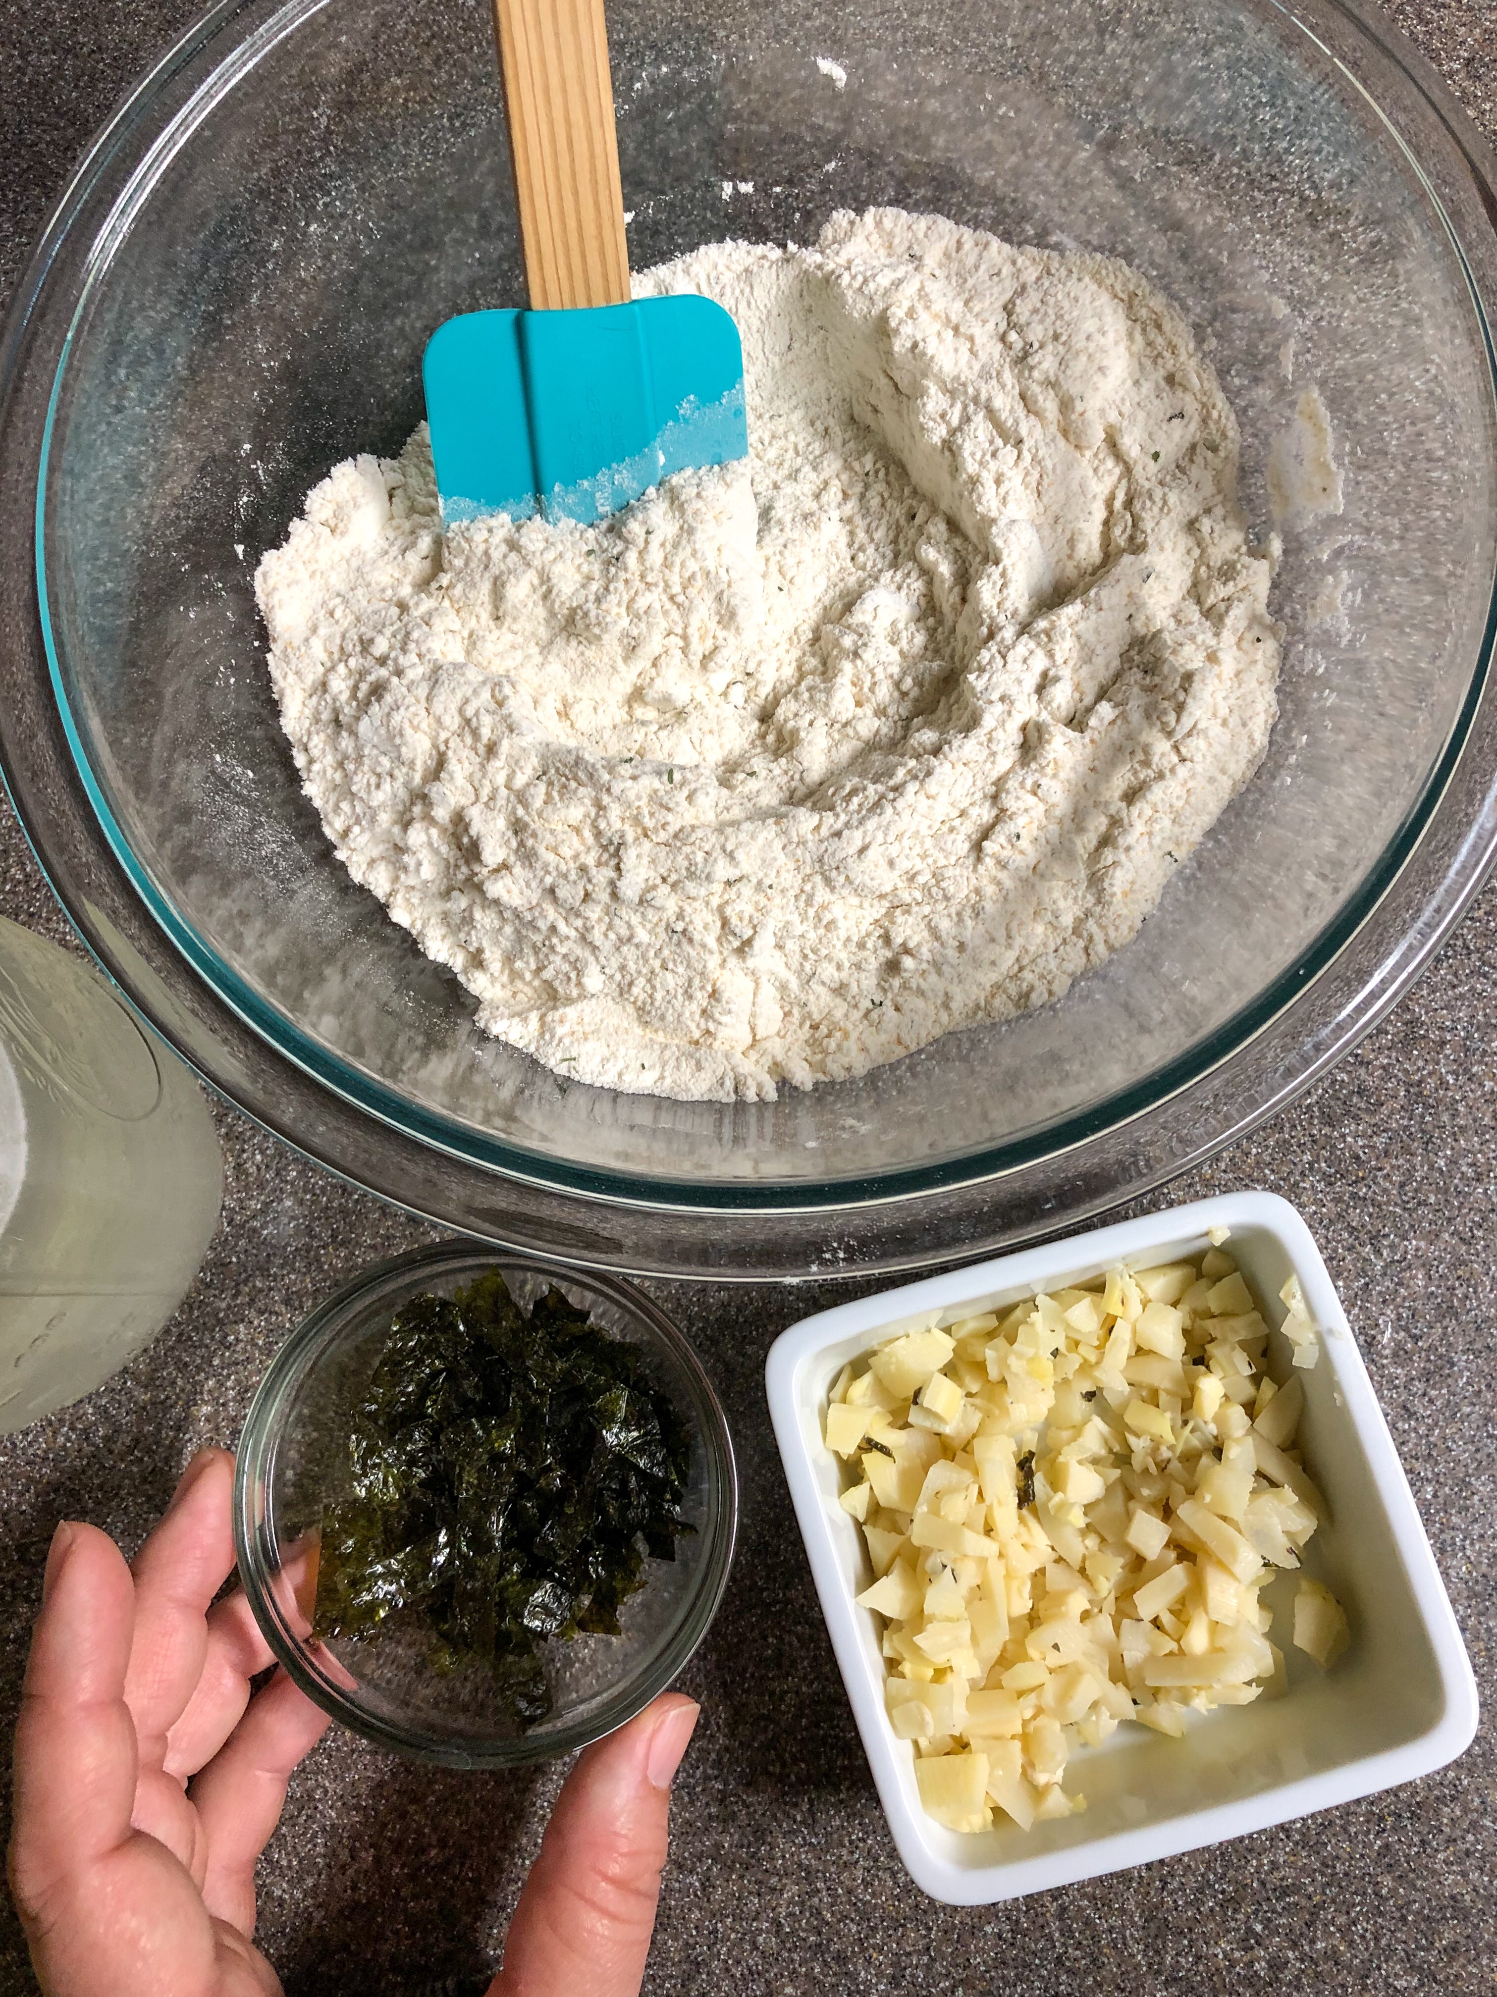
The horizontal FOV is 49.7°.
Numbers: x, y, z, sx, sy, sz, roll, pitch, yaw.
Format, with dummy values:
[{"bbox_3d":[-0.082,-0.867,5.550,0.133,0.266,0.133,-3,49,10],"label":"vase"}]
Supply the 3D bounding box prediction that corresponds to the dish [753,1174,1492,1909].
[{"bbox_3d":[0.065,0.097,0.302,0.103,0.042,0.103,-17,80,2],"label":"dish"}]

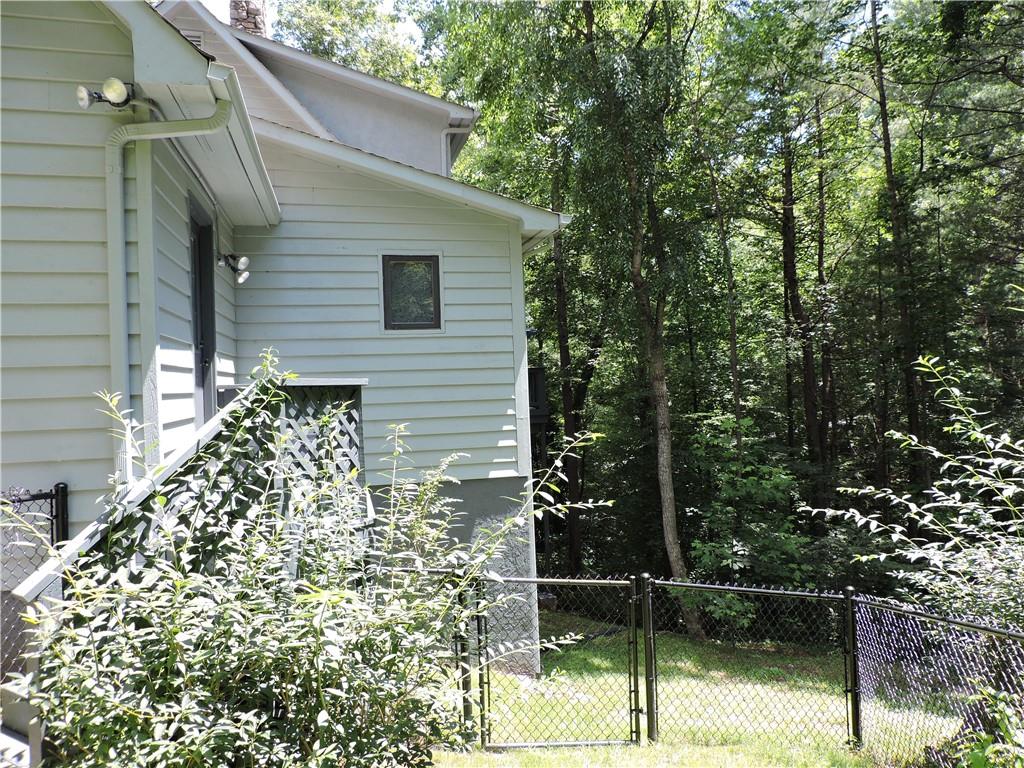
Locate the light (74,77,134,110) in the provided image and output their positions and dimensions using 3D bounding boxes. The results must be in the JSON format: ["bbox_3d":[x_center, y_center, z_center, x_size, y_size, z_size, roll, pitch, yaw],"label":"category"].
[{"bbox_3d":[-1.953,-1.395,3.410,0.224,0.149,0.190,-2,0,-14],"label":"light"}]

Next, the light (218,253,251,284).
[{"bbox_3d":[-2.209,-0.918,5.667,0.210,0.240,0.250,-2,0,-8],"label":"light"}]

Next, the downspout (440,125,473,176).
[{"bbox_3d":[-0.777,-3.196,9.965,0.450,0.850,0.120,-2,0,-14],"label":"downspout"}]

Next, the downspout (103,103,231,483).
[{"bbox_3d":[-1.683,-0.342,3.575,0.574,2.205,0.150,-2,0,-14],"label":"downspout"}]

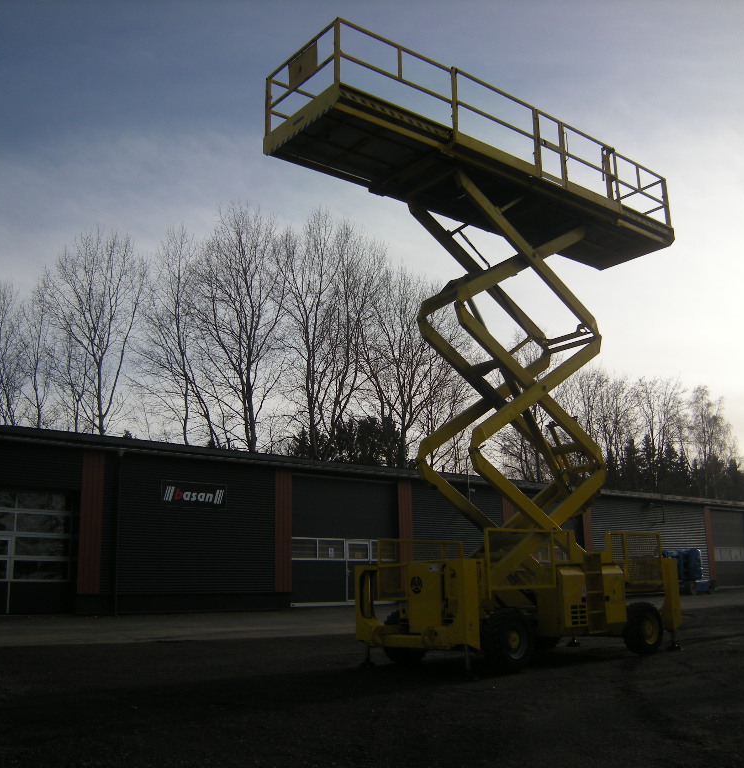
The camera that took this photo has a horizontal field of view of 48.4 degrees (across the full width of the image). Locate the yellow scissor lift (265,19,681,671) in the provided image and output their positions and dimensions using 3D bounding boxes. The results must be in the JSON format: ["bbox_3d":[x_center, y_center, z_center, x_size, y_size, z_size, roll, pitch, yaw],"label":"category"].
[{"bbox_3d":[2.107,-0.076,12.954,7.818,8.347,2.200,9,-16,-39],"label":"yellow scissor lift"}]

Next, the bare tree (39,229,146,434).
[{"bbox_3d":[-12.843,1.111,37.550,5.339,17.257,5.339,3,-13,-19],"label":"bare tree"}]

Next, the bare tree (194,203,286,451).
[{"bbox_3d":[-6.687,0.352,41.926,4.937,20.333,4.937,1,-13,-9],"label":"bare tree"}]

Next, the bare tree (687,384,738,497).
[{"bbox_3d":[29.546,8.029,70.987,5.076,16.189,5.076,-7,-14,22],"label":"bare tree"}]

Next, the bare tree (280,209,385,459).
[{"bbox_3d":[-2.094,0.453,44.944,5.801,21.220,5.801,-1,-13,-3],"label":"bare tree"}]

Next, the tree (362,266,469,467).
[{"bbox_3d":[2.618,2.207,47.579,6.126,18.708,6.126,-2,-13,3],"label":"tree"}]

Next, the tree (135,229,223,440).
[{"bbox_3d":[-9.493,1.046,40.685,4.574,18.581,4.574,1,-13,-13],"label":"tree"}]

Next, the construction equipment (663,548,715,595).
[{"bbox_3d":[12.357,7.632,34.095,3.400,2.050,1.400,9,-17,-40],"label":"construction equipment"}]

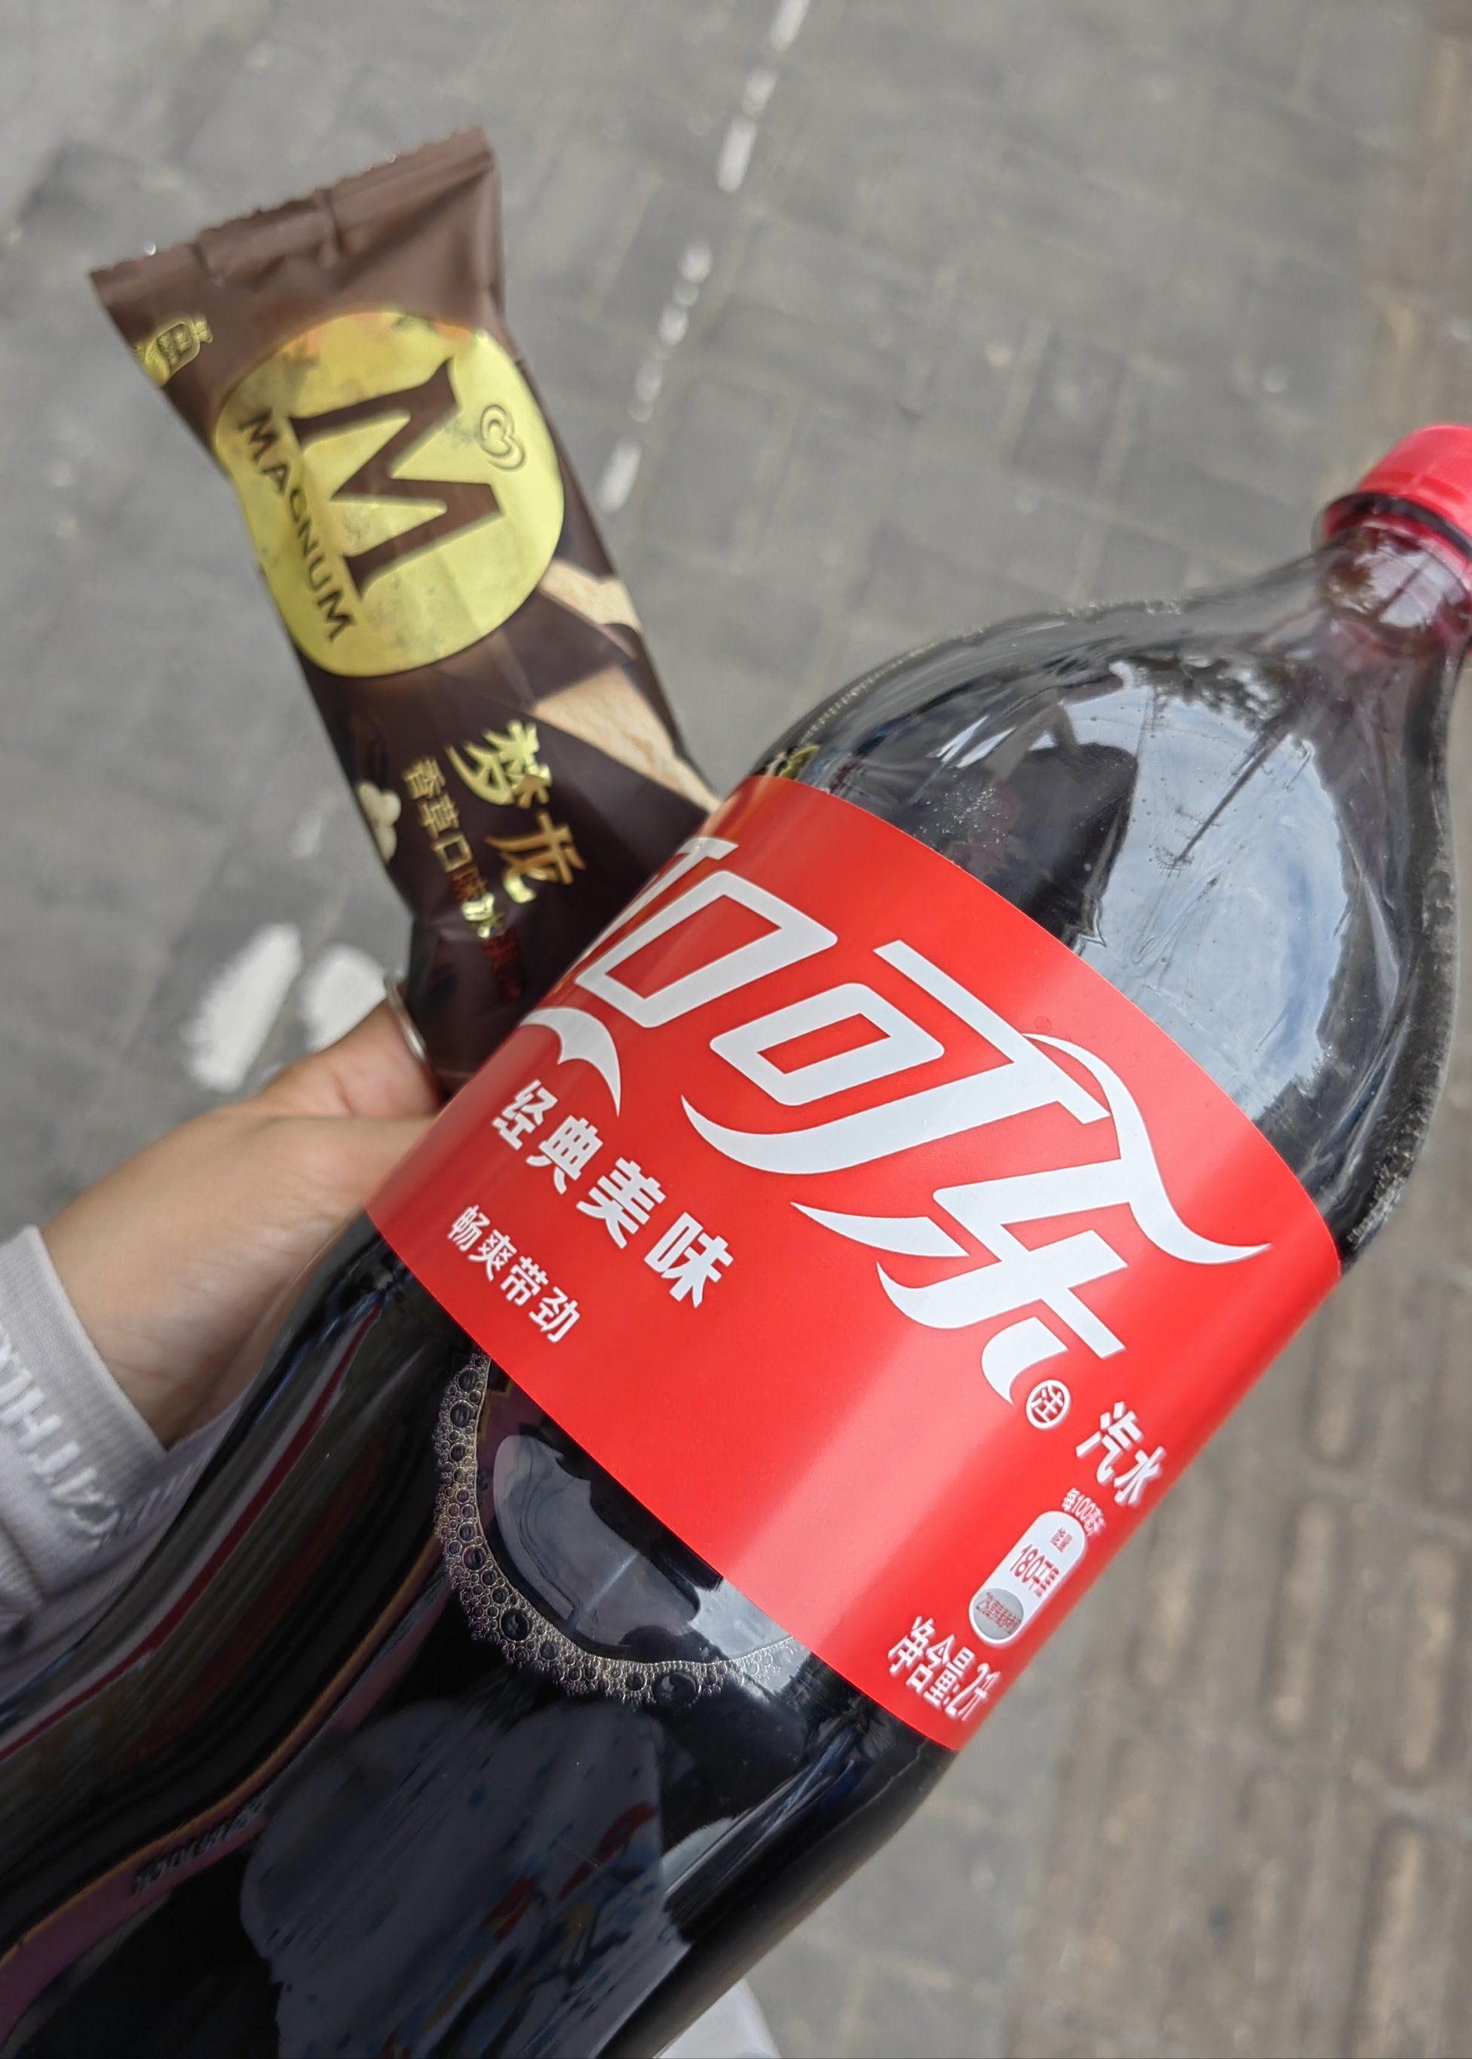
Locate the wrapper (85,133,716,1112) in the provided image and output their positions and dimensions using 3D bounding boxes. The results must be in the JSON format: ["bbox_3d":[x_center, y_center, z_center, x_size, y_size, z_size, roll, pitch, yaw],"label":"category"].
[{"bbox_3d":[-0.047,-0.068,0.277,0.073,0.027,0.168,-22,86,0],"label":"wrapper"}]

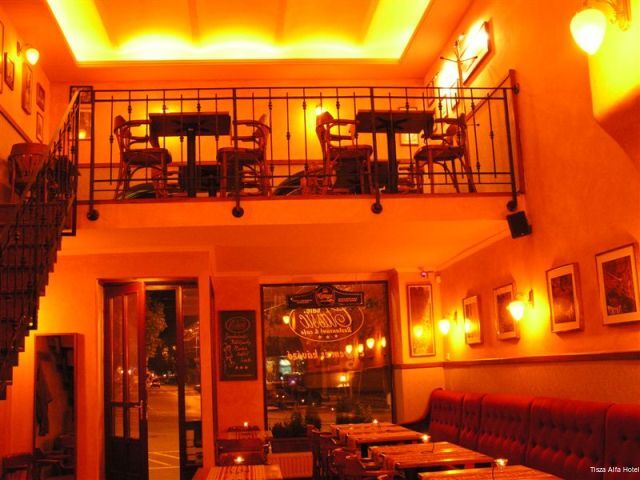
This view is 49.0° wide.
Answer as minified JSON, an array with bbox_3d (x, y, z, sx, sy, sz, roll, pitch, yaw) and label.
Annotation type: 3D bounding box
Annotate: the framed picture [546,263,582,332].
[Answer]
[{"bbox_3d":[1.800,0.435,5.173,0.035,0.457,0.440,-1,-11,-7],"label":"framed picture"}]

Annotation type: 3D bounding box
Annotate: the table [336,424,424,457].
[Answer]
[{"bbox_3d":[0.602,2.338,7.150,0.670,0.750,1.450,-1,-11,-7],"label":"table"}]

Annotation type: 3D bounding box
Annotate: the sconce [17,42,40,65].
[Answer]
[{"bbox_3d":[-2.955,-1.887,7.139,0.215,0.245,0.140,-1,-11,-7],"label":"sconce"}]

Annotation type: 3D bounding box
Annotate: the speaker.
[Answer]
[{"bbox_3d":[1.612,-0.112,5.697,0.160,0.200,0.140,-12,0,41],"label":"speaker"}]

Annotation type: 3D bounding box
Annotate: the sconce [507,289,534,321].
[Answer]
[{"bbox_3d":[1.643,0.529,5.752,0.215,0.255,0.140,-1,-11,-7],"label":"sconce"}]

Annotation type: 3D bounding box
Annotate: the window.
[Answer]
[{"bbox_3d":[0.106,1.470,8.490,1.607,1.898,0.100,-1,-11,-7],"label":"window"}]

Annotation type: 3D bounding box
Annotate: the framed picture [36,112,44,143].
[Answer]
[{"bbox_3d":[-3.113,-1.249,7.869,0.030,0.285,0.250,-1,-11,-7],"label":"framed picture"}]

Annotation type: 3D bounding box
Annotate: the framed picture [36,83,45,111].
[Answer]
[{"bbox_3d":[-3.128,-1.600,7.925,0.030,0.245,0.310,-1,-11,-7],"label":"framed picture"}]

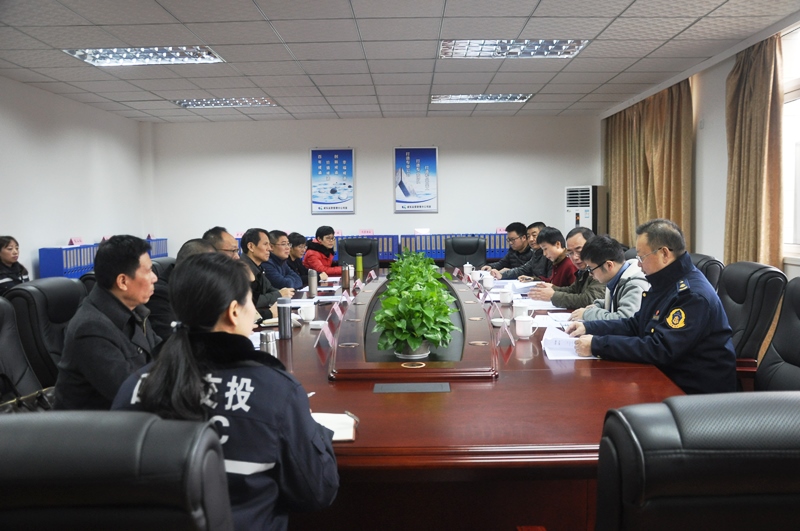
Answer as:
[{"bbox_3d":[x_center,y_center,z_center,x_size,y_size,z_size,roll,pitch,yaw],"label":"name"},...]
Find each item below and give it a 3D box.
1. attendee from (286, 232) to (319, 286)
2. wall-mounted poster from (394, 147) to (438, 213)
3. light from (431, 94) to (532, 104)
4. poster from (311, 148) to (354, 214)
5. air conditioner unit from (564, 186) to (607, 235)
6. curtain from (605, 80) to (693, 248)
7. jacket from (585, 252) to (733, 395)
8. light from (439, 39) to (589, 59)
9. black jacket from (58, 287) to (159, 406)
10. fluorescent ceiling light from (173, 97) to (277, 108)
[{"bbox_3d":[-0.880,0.324,5.414,0.650,1.180,0.500,1,5,15],"label":"attendee"},{"bbox_3d":[0.234,-1.219,8.491,0.610,0.910,0.030,-1,5,1],"label":"wall-mounted poster"},{"bbox_3d":[0.949,-1.981,7.039,1.200,0.080,0.550,0,5,1],"label":"light"},{"bbox_3d":[-0.931,-1.168,8.358,0.610,0.920,0.030,0,5,1],"label":"poster"},{"bbox_3d":[2.443,-0.156,7.874,0.280,1.740,0.460,-3,6,-32],"label":"air conditioner unit"},{"bbox_3d":[2.833,-0.651,7.103,0.180,2.500,2.300,-1,5,1],"label":"curtain"},{"bbox_3d":[1.109,0.260,2.613,0.580,0.660,0.480,1,5,14],"label":"jacket"},{"bbox_3d":[0.907,-1.791,4.915,1.190,0.080,0.560,-1,5,1],"label":"light"},{"bbox_3d":[-0.899,0.366,2.176,0.540,0.620,0.480,-1,5,-5],"label":"black jacket"},{"bbox_3d":[-2.055,-1.950,7.133,1.190,0.080,0.560,-1,5,1],"label":"fluorescent ceiling light"}]

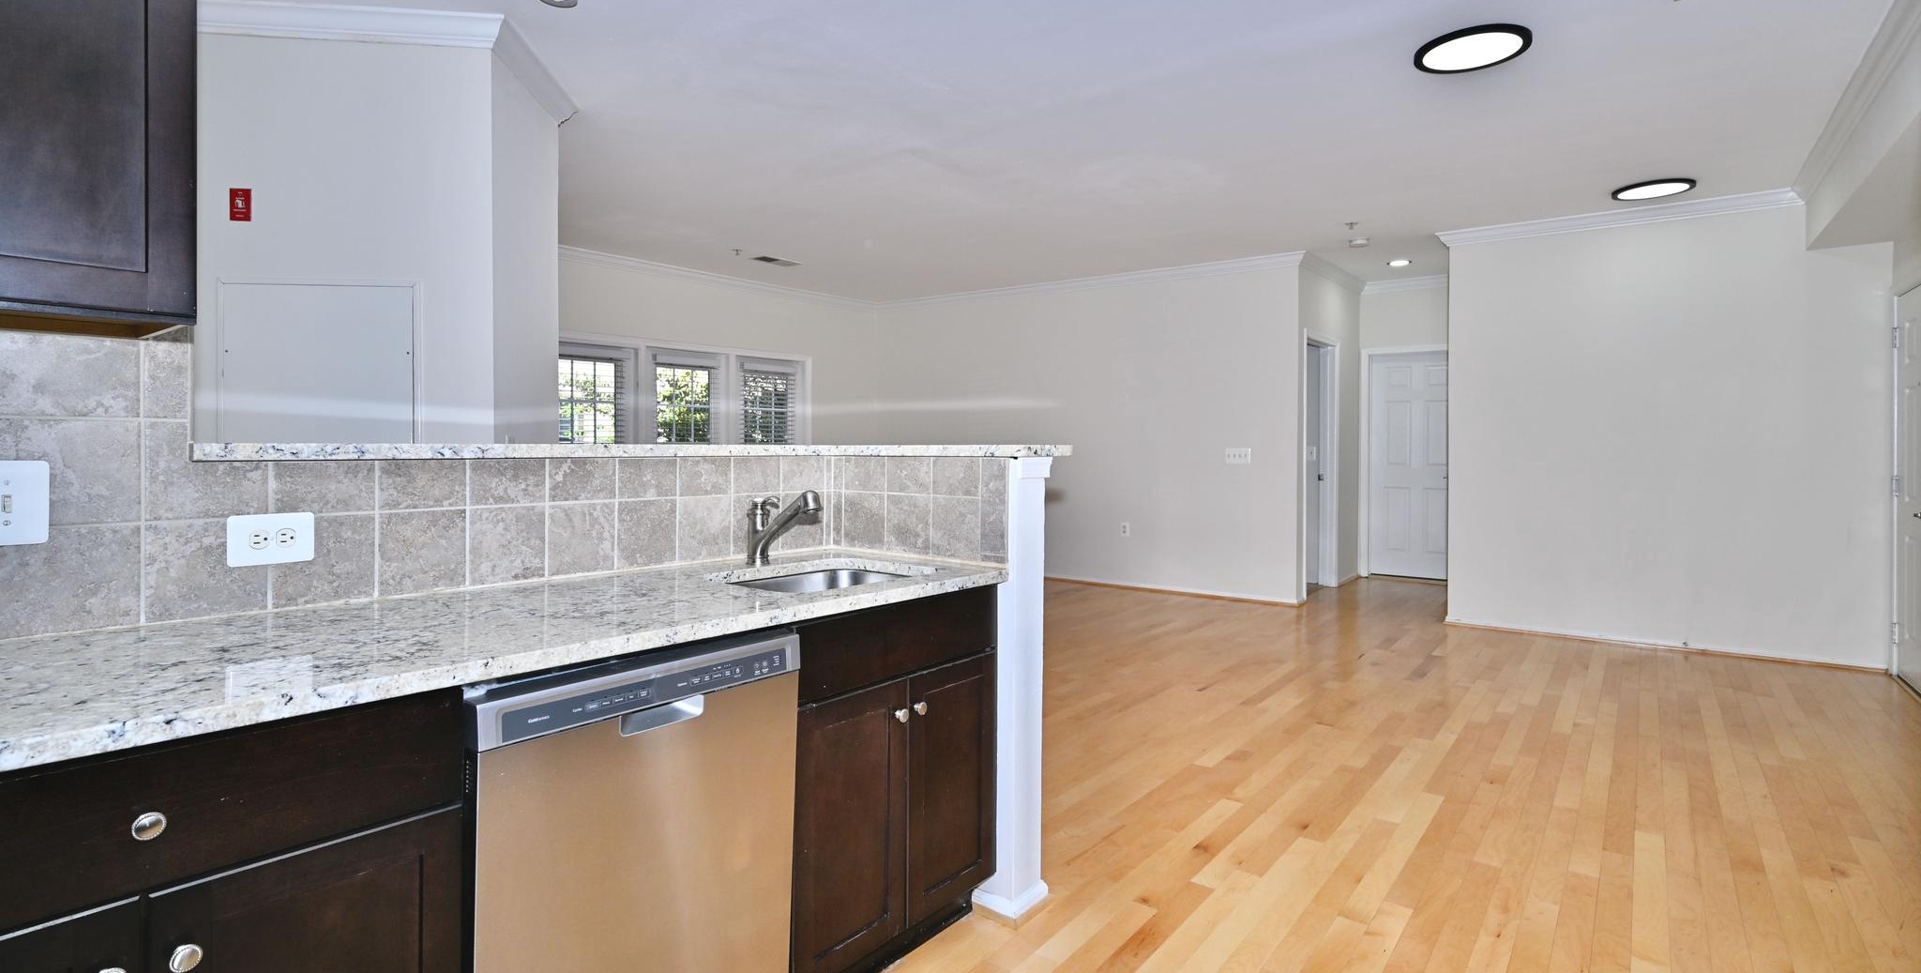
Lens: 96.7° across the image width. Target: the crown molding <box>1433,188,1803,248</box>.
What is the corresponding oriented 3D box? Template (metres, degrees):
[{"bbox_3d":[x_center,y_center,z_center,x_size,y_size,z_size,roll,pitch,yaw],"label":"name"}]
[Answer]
[{"bbox_3d":[4.093,-1.694,5.438,1.855,0.097,0.075,2,3,38],"label":"crown molding"}]

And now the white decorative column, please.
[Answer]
[{"bbox_3d":[0.139,0.530,2.271,0.150,1.200,0.160,2,3,38],"label":"white decorative column"}]

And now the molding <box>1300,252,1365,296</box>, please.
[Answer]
[{"bbox_3d":[3.213,-1.773,7.260,0.075,0.095,1.870,2,3,38],"label":"molding"}]

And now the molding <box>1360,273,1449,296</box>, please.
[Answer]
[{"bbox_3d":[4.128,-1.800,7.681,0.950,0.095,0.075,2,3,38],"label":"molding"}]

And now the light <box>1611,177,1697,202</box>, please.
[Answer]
[{"bbox_3d":[3.971,-1.698,4.890,0.380,0.028,0.380,2,3,38],"label":"light"}]

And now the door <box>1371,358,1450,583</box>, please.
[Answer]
[{"bbox_3d":[4.188,-0.196,7.802,0.815,2.070,0.045,2,3,38],"label":"door"}]

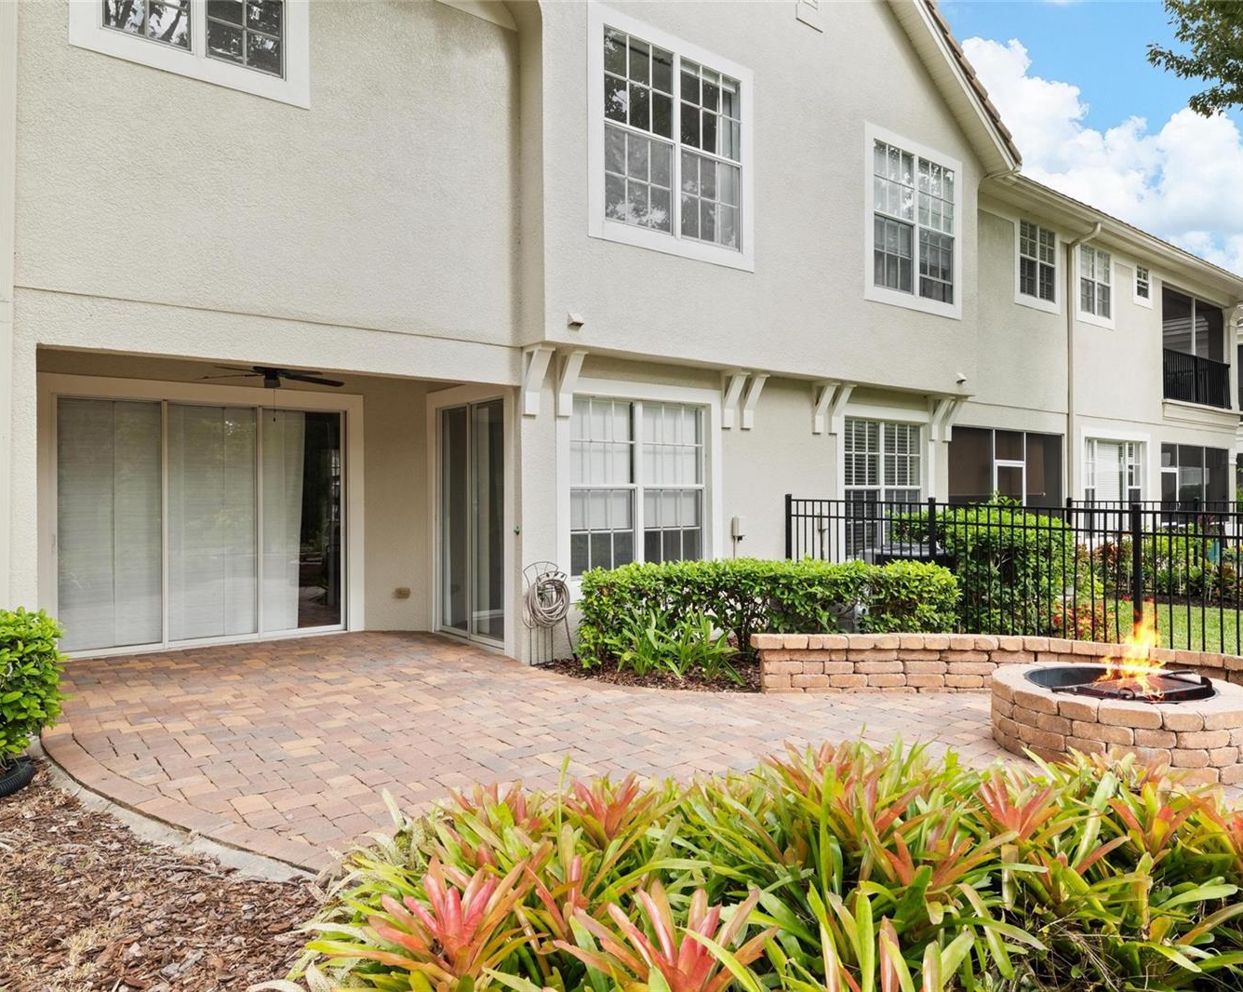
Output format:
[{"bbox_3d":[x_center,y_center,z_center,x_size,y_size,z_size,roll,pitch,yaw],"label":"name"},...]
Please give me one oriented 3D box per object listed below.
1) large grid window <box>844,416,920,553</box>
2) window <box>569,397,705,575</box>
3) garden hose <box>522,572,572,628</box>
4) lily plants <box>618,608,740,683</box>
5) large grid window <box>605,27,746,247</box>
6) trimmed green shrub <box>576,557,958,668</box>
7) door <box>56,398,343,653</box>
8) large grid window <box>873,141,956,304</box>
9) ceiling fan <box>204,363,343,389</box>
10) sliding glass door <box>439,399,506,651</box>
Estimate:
[{"bbox_3d":[3.309,-0.094,10.435,1.700,1.680,0.100,0,0,-36],"label":"large grid window"},{"bbox_3d":[0.176,-0.094,8.137,1.720,1.680,0.100,0,0,-36],"label":"window"},{"bbox_3d":[-0.645,0.919,7.220,0.400,0.460,0.200,0,0,-36],"label":"garden hose"},{"bbox_3d":[0.475,1.220,6.930,1.020,0.570,0.620,0,0,0],"label":"lily plants"},{"bbox_3d":[0.519,-3.297,7.790,1.730,1.730,0.100,0,0,-36],"label":"large grid window"},{"bbox_3d":[1.310,1.040,7.560,3.350,0.870,0.850,0,0,-7],"label":"trimmed green shrub"},{"bbox_3d":[-4.111,0.278,8.356,2.680,2.420,0.120,0,0,-36],"label":"door"},{"bbox_3d":[3.575,-3.274,10.050,1.680,1.710,0.100,0,0,-36],"label":"large grid window"},{"bbox_3d":[-3.143,-1.135,7.446,1.320,0.340,1.320,0,0,-36],"label":"ceiling fan"},{"bbox_3d":[-1.550,0.275,8.477,0.120,2.420,1.520,0,0,-36],"label":"sliding glass door"}]

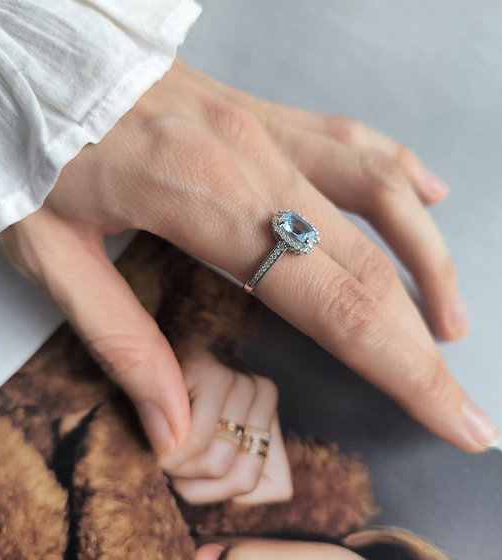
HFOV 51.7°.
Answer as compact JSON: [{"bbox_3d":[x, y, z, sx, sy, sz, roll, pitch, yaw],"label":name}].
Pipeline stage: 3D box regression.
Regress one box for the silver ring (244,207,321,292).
[{"bbox_3d":[0.005,-0.006,0.124,0.011,0.023,0.019,38,52,-4],"label":"silver ring"}]

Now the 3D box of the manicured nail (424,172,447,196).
[{"bbox_3d":[0.059,-0.031,0.167,0.009,0.003,0.007,42,45,-25],"label":"manicured nail"}]

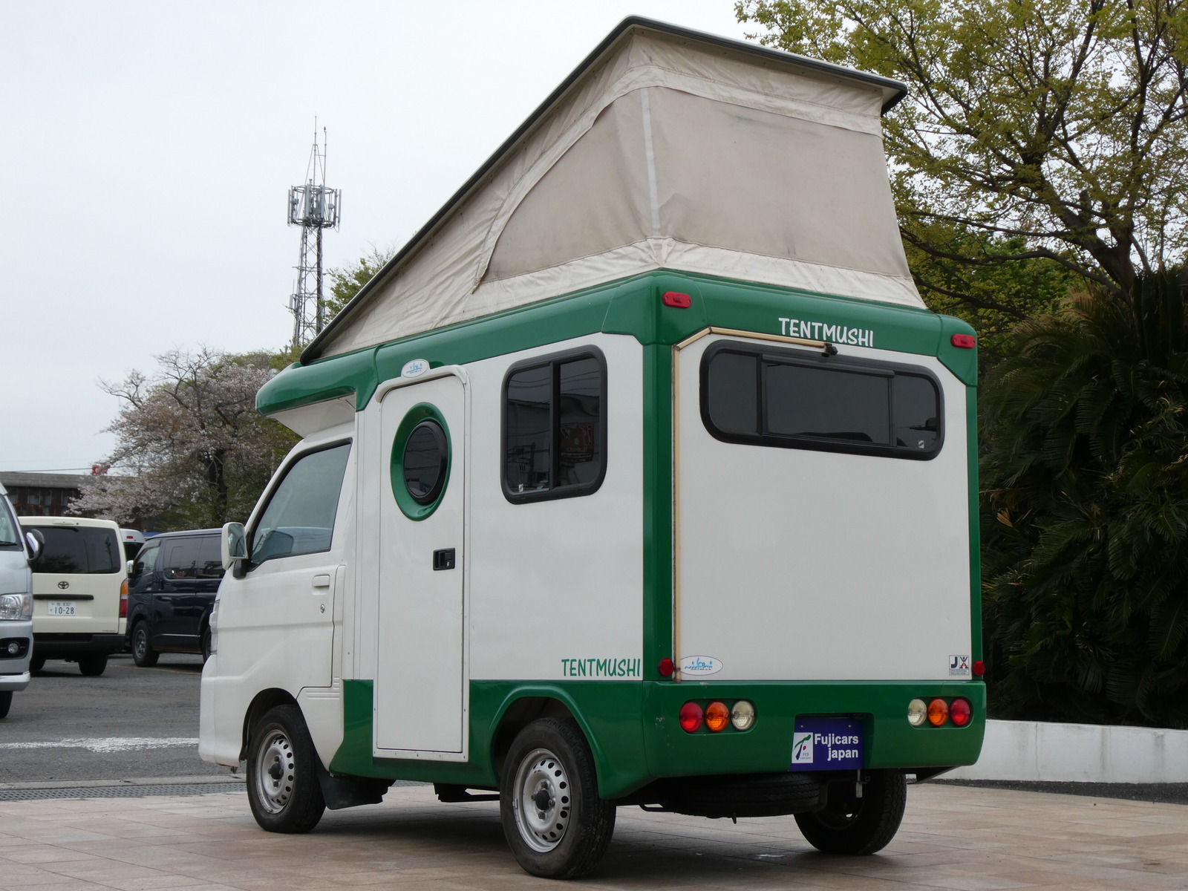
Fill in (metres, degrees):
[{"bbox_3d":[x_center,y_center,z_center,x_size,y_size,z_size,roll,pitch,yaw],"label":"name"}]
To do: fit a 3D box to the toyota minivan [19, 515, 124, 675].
[{"bbox_3d":[-7.780,2.040,26.050,1.695,1.980,4.690,4,-6,-32],"label":"toyota minivan"}]

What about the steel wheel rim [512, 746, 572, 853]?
[{"bbox_3d":[-0.121,1.171,6.455,0.125,0.340,0.340,5,-8,-36],"label":"steel wheel rim"}]

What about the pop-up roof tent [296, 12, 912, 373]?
[{"bbox_3d":[-0.001,-0.835,7.632,1.290,0.860,2.370,5,-8,-36],"label":"pop-up roof tent"}]

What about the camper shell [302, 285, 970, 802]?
[{"bbox_3d":[-0.020,0.428,7.507,1.475,1.670,2.760,5,-8,-36],"label":"camper shell"}]

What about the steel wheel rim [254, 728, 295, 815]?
[{"bbox_3d":[-1.246,1.329,7.980,0.125,0.340,0.340,5,-8,-36],"label":"steel wheel rim"}]

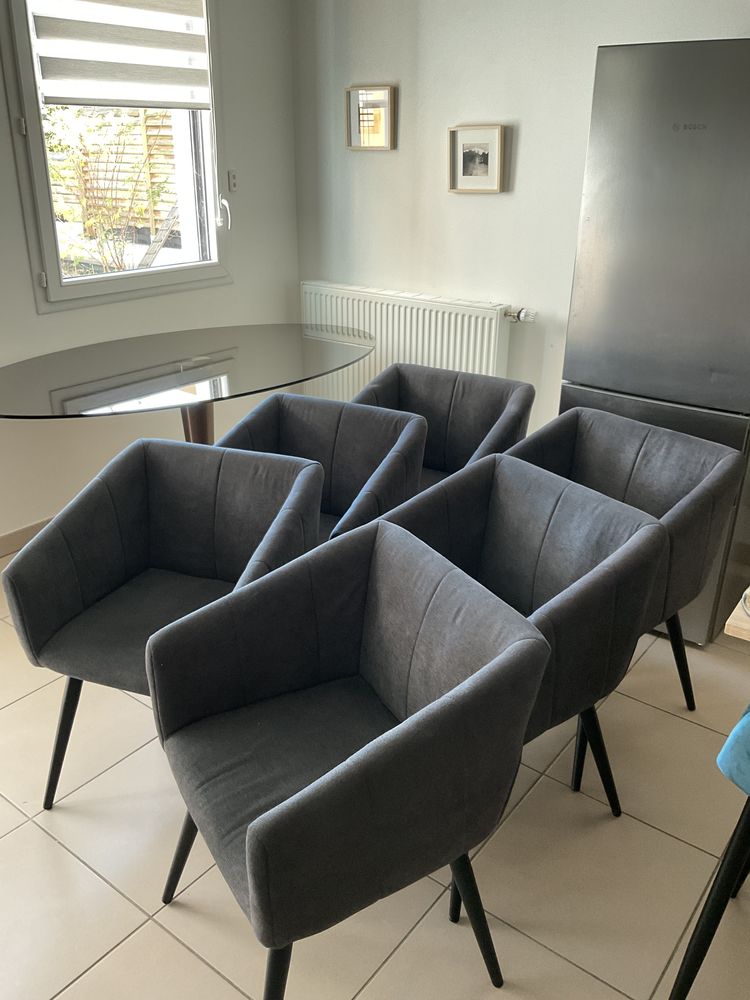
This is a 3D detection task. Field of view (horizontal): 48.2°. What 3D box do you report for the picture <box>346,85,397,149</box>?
[{"bbox_3d":[-0.018,-1.714,3.772,0.250,0.253,0.042,17,29,34],"label":"picture"}]

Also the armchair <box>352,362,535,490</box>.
[{"bbox_3d":[0.144,0.018,2.856,0.589,0.810,0.585,15,27,30],"label":"armchair"}]

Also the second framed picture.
[{"bbox_3d":[0.423,-1.430,3.522,0.250,0.253,0.042,17,29,34],"label":"second framed picture"}]

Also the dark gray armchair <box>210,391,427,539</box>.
[{"bbox_3d":[-0.228,0.174,2.492,0.589,0.810,0.585,13,26,26],"label":"dark gray armchair"}]

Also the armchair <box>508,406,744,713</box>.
[{"bbox_3d":[0.576,0.233,2.368,0.585,0.810,0.589,-19,30,-37],"label":"armchair"}]

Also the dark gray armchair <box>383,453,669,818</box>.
[{"bbox_3d":[0.250,0.392,2.000,0.585,0.810,0.589,-16,29,-34],"label":"dark gray armchair"}]

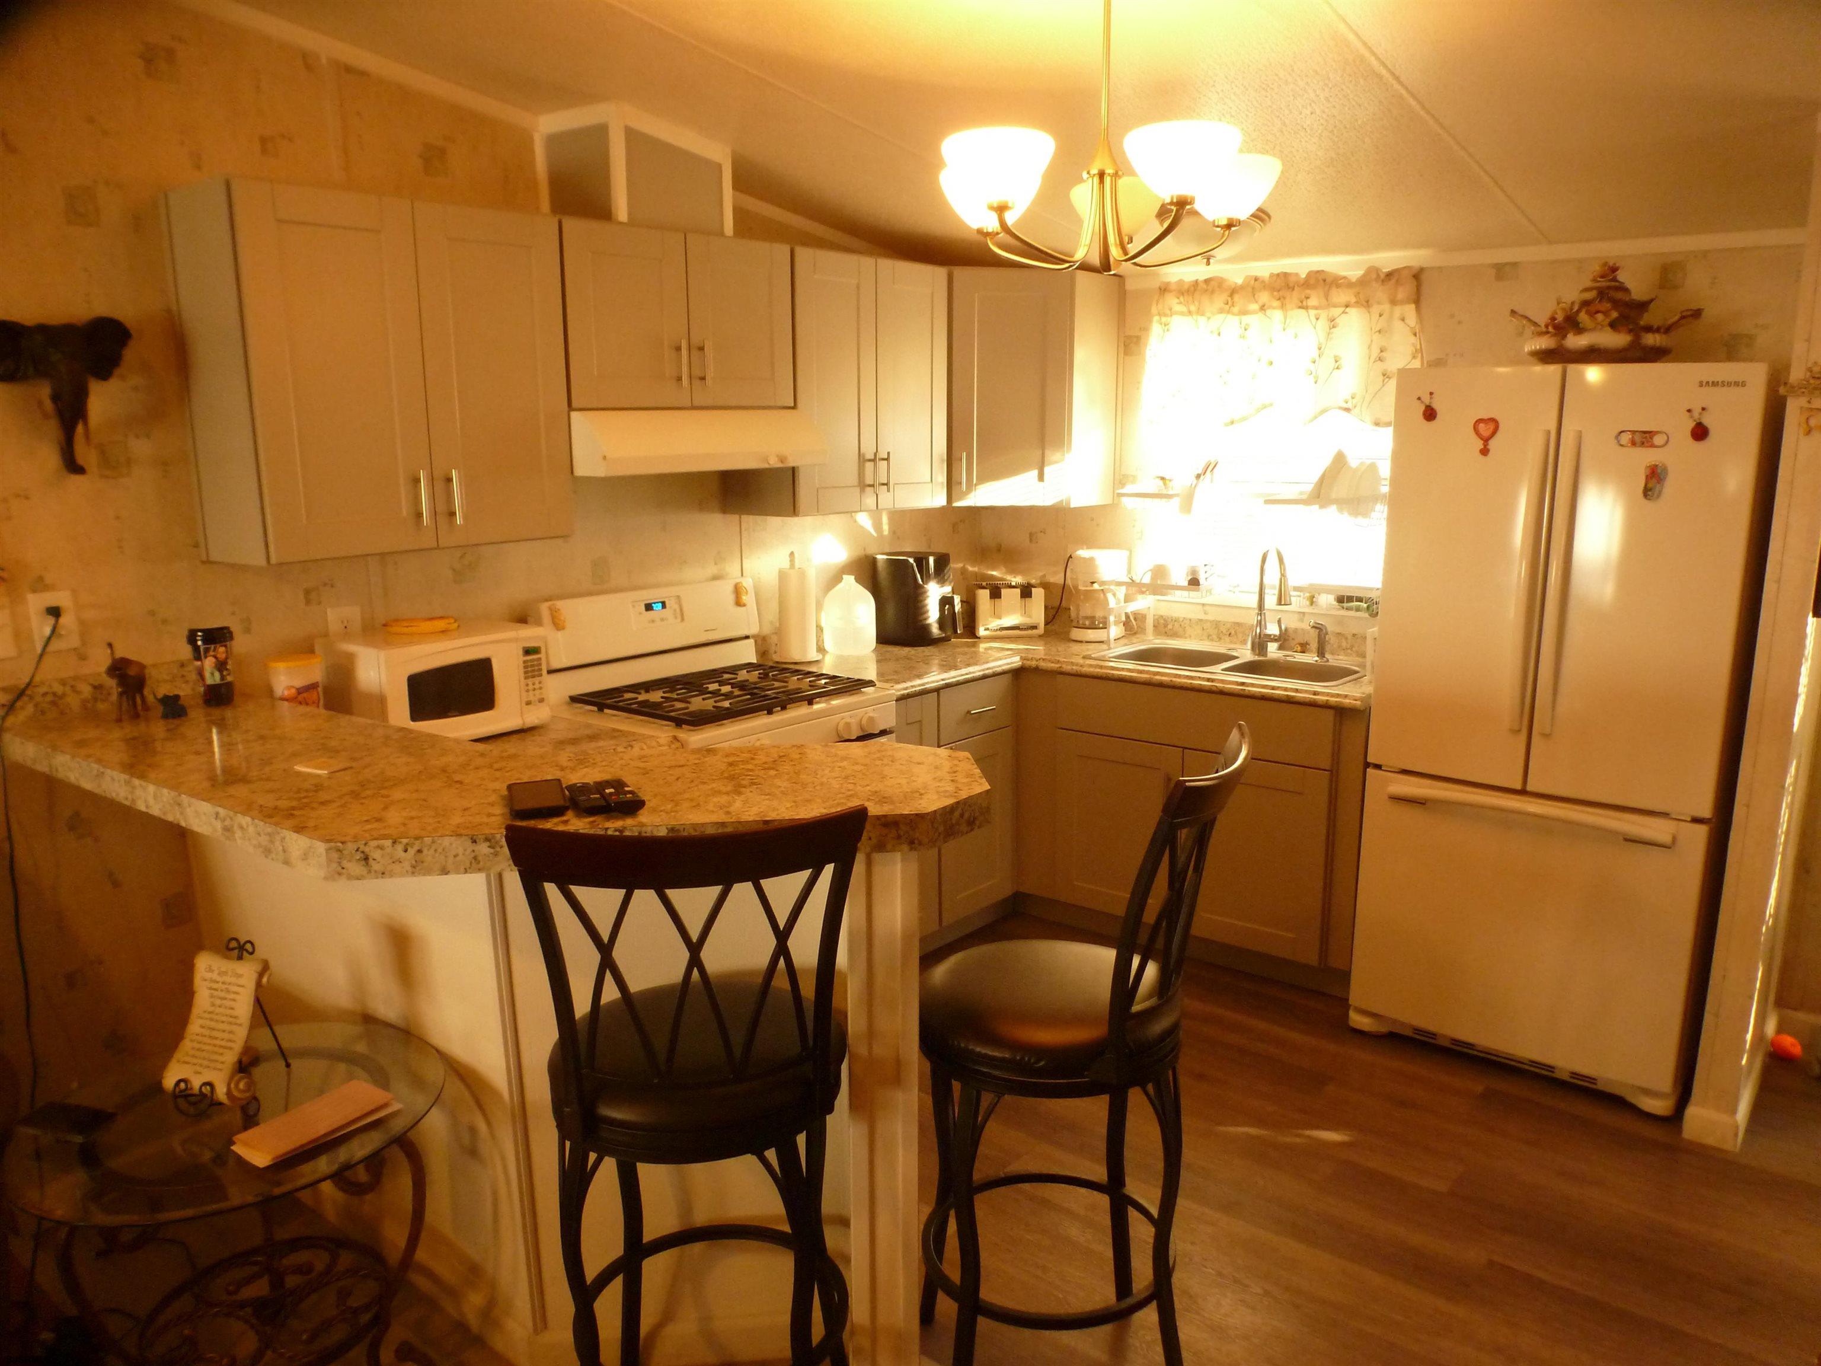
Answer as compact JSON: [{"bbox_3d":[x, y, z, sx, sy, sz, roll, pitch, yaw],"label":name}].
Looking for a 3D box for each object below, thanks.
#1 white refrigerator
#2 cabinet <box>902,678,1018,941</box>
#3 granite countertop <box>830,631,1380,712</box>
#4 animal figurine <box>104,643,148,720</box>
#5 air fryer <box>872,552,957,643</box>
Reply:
[{"bbox_3d":[1.735,0.084,3.381,0.795,1.806,0.747,9,15,37],"label":"white refrigerator"},{"bbox_3d":[-0.085,0.347,4.193,0.636,0.798,0.626,10,16,40],"label":"cabinet"},{"bbox_3d":[0.535,-0.038,3.904,1.767,0.045,1.280,9,15,39],"label":"granite countertop"},{"bbox_3d":[-1.624,-0.008,2.623,0.061,0.162,0.101,2,12,10],"label":"animal figurine"},{"bbox_3d":[0.031,-0.300,4.349,0.333,0.323,0.263,6,13,27],"label":"air fryer"}]

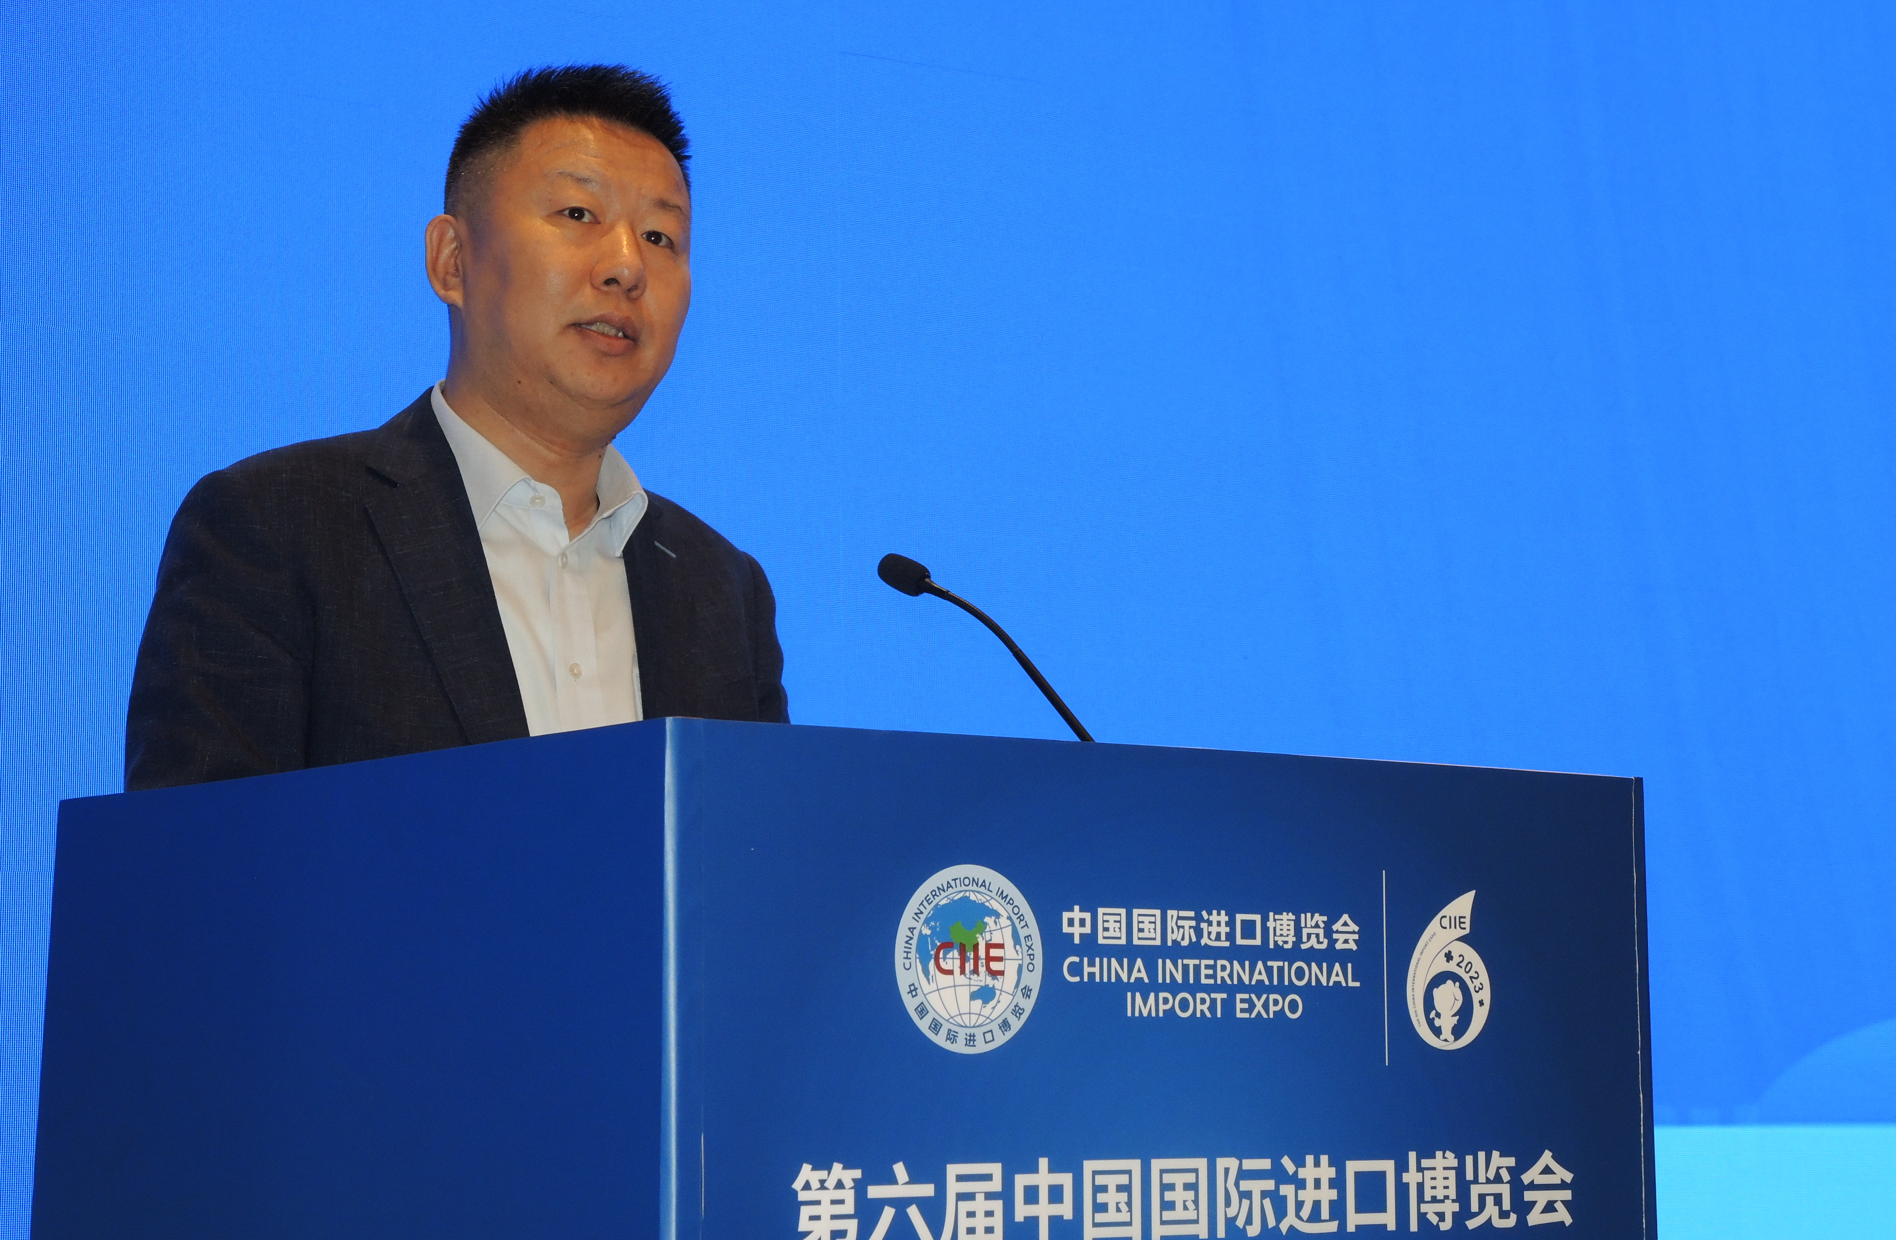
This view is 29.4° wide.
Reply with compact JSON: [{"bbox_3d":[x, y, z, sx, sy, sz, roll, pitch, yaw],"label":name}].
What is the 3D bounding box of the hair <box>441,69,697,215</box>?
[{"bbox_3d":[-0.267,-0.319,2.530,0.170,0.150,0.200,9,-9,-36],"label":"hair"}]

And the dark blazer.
[{"bbox_3d":[-0.310,0.175,2.457,0.540,0.680,0.360,5,-9,-37],"label":"dark blazer"}]

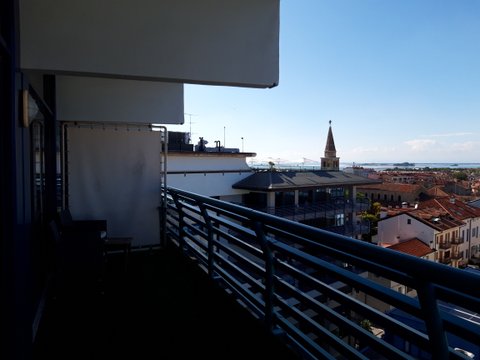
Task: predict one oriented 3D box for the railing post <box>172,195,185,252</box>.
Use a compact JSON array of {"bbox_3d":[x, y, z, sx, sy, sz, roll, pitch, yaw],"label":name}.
[{"bbox_3d":[-1.049,0.740,6.042,0.180,0.970,0.070,-1,3,-23],"label":"railing post"}]

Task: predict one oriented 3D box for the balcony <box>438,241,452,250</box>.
[{"bbox_3d":[41.658,13.373,73.001,3.200,1.200,1.300,-2,3,-40],"label":"balcony"}]

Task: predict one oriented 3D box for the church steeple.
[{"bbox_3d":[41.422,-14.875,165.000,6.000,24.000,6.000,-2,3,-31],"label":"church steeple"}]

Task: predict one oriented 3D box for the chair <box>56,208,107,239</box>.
[{"bbox_3d":[-2.408,0.866,5.574,0.610,0.860,0.580,-1,3,-23],"label":"chair"}]

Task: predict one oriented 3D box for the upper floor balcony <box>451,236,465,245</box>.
[{"bbox_3d":[47.349,13.114,78.301,3.200,1.200,1.300,-2,3,-40],"label":"upper floor balcony"}]

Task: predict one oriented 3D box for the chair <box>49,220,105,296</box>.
[{"bbox_3d":[-1.999,0.917,4.455,0.610,0.860,0.580,-1,3,-23],"label":"chair"}]

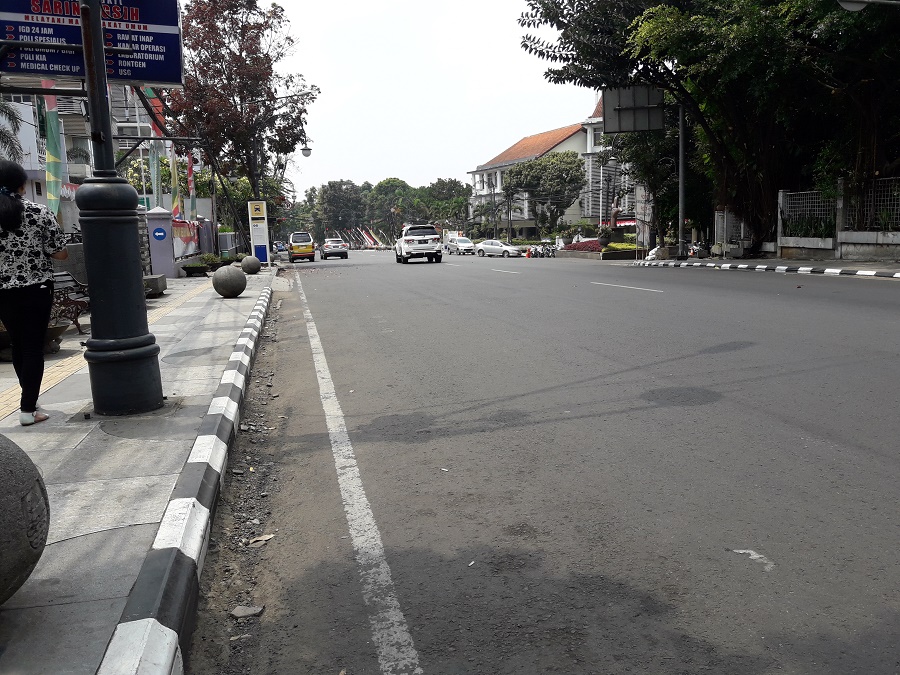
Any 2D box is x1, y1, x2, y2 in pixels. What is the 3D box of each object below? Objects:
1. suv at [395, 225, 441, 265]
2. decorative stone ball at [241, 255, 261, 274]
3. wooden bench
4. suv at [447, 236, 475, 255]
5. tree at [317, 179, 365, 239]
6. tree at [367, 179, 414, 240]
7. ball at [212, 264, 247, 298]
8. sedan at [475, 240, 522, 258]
[{"bbox_3d":[-1.593,-4.556,35.335,1.840,1.840,4.700,-3,8,-10],"label":"suv"},{"bbox_3d":[-6.249,-2.257,22.902,0.600,0.600,0.600,-3,8,-12],"label":"decorative stone ball"},{"bbox_3d":[-4.798,-0.493,9.297,0.600,0.750,1.550,-4,8,-13],"label":"wooden bench"},{"bbox_3d":[1.076,-8.709,69.138,1.670,1.680,4.150,-3,8,-12],"label":"suv"},{"bbox_3d":[-16.981,-19.667,115.000,7.600,10.300,7.600,-3,8,-12],"label":"tree"},{"bbox_3d":[-9.399,-19.746,115.000,7.800,10.500,7.800,-3,8,-12],"label":"tree"},{"bbox_3d":[-3.987,-1.002,13.194,0.600,0.600,0.600,-3,8,-12],"label":"ball"},{"bbox_3d":[4.102,-7.702,63.116,4.400,1.470,1.700,4,10,36],"label":"sedan"}]

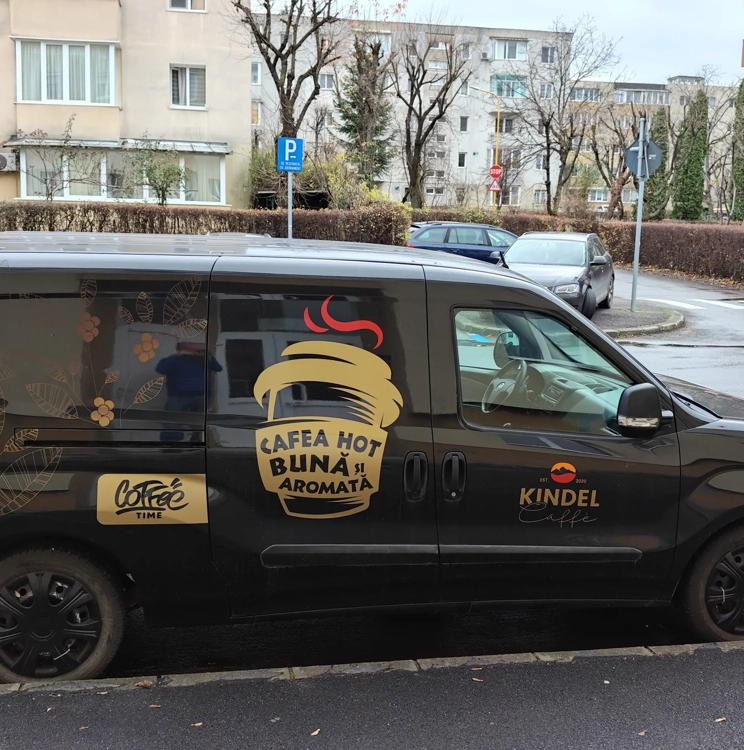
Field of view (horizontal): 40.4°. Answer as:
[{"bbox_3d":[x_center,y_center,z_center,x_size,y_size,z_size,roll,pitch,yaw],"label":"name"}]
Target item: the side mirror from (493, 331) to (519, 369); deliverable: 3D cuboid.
[{"bbox_3d":[0.839,-0.140,6.170,0.110,0.225,0.190,-3,9,-30],"label":"side mirror"}]

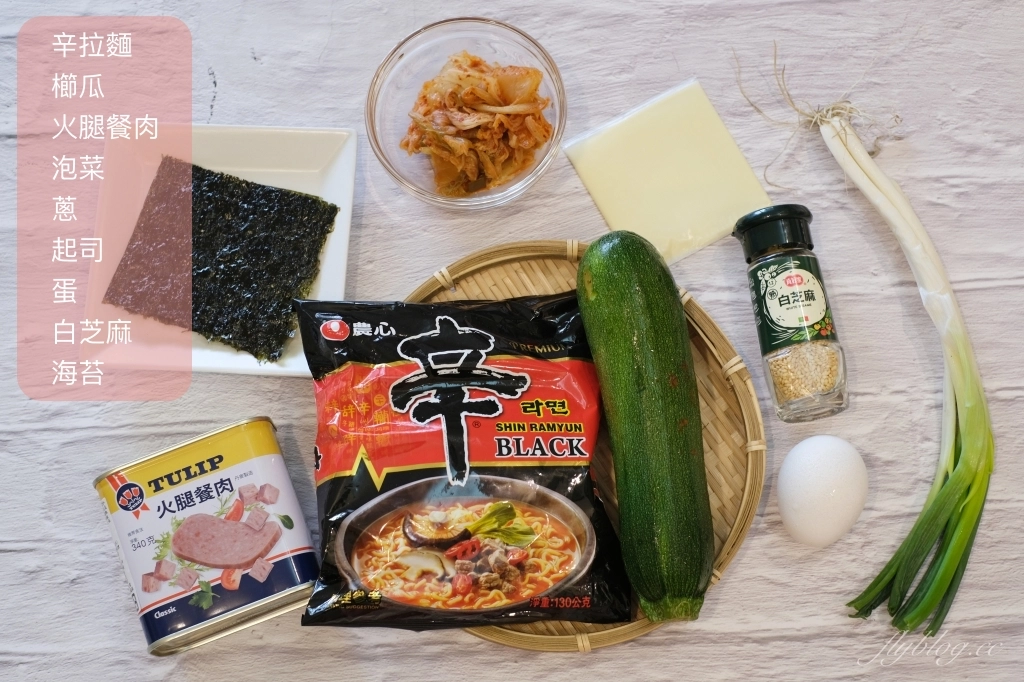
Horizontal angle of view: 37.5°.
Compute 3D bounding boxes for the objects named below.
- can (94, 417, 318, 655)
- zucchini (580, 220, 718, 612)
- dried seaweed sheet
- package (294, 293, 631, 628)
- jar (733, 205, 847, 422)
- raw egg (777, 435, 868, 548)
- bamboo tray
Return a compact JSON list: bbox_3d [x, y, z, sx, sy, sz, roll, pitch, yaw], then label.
[{"bbox_3d":[-0.152,0.099,0.750,0.095,0.054,0.087,-18,76,-4],"label":"can"},{"bbox_3d":[0.066,0.039,0.742,0.054,0.053,0.195,-7,75,-1],"label":"zucchini"},{"bbox_3d":[-0.161,-0.047,0.834,0.103,0.010,0.092,18,76,4],"label":"dried seaweed sheet"},{"bbox_3d":[-0.024,0.059,0.749,0.157,0.037,0.162,-2,75,0],"label":"package"},{"bbox_3d":[0.144,-0.014,0.780,0.042,0.042,0.109,-6,75,-1],"label":"jar"},{"bbox_3d":[0.156,0.075,0.755,0.045,0.045,0.057,1,76,1],"label":"raw egg"},{"bbox_3d":[0.022,0.051,0.774,0.214,0.026,0.214,0,75,1],"label":"bamboo tray"}]

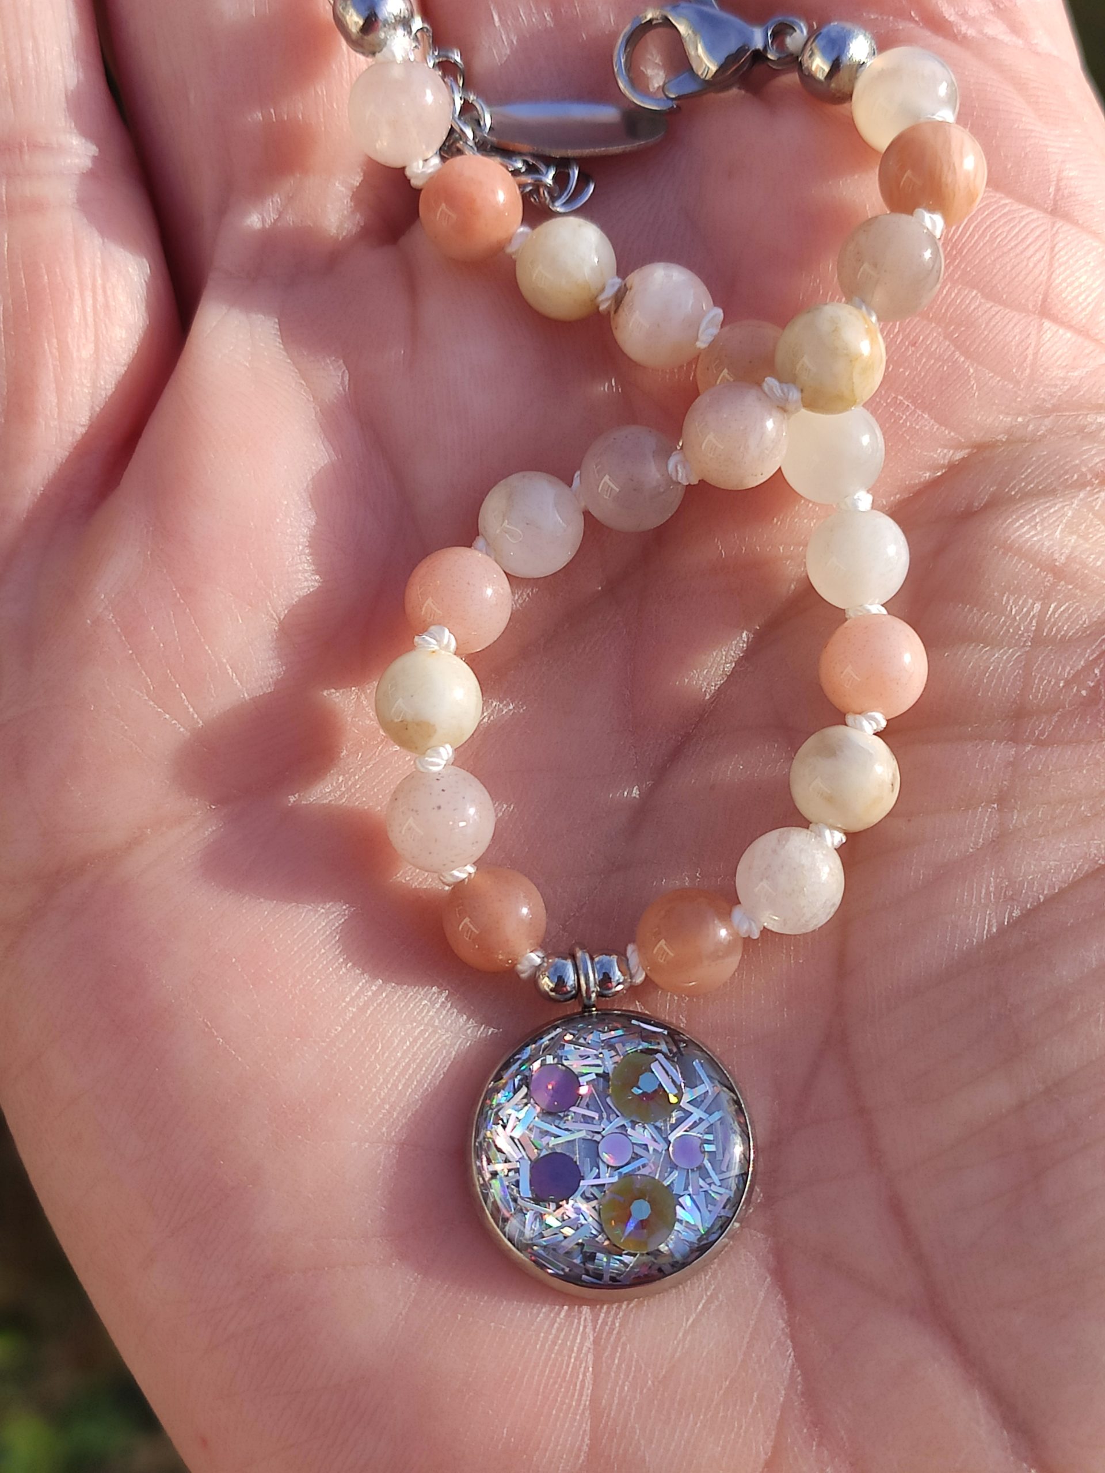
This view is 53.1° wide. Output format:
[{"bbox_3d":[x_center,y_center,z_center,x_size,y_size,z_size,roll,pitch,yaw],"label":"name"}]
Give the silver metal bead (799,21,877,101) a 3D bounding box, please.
[{"bbox_3d":[0.022,-0.053,0.087,0.006,0.006,0.006,1,55,-1],"label":"silver metal bead"}]

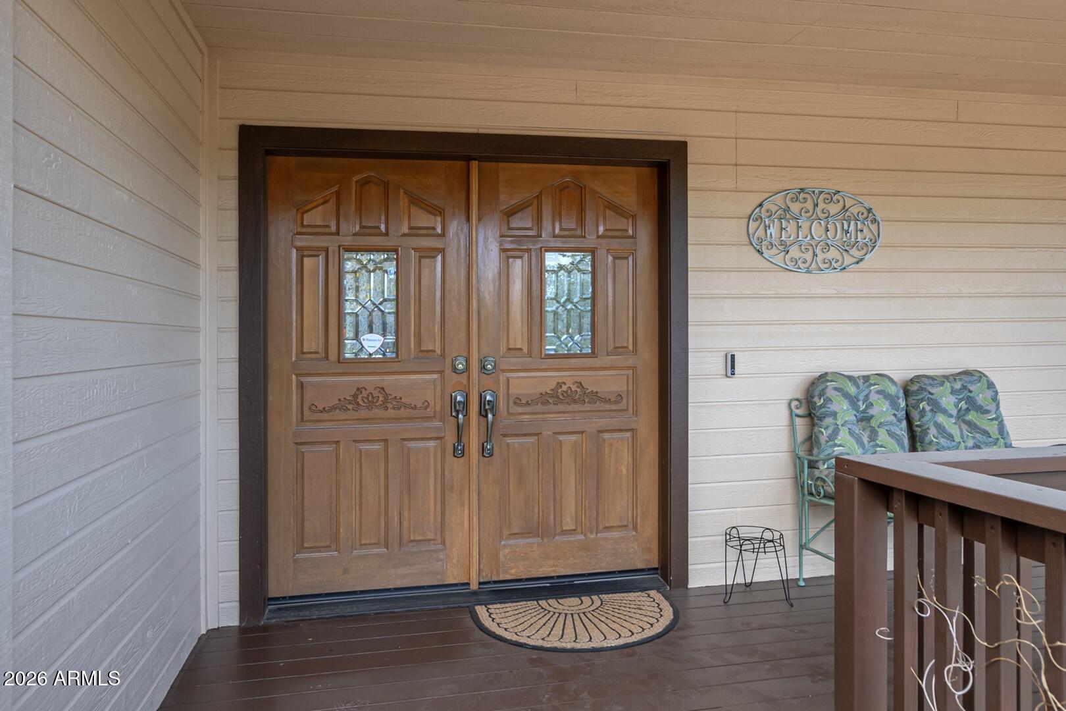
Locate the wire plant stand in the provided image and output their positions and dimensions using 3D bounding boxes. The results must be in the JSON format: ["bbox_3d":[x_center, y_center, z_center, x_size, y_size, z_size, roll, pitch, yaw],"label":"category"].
[{"bbox_3d":[1.030,0.965,2.893,0.300,0.310,0.290,-1,0,-10],"label":"wire plant stand"}]

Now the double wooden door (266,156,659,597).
[{"bbox_3d":[-0.285,0.082,2.956,1.850,2.000,0.060,-1,0,-10],"label":"double wooden door"}]

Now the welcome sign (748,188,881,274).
[{"bbox_3d":[1.406,-0.622,3.105,0.725,0.420,0.025,-1,0,-10],"label":"welcome sign"}]

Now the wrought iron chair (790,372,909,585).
[{"bbox_3d":[1.616,0.601,2.827,0.610,1.030,0.600,-1,0,-12],"label":"wrought iron chair"}]

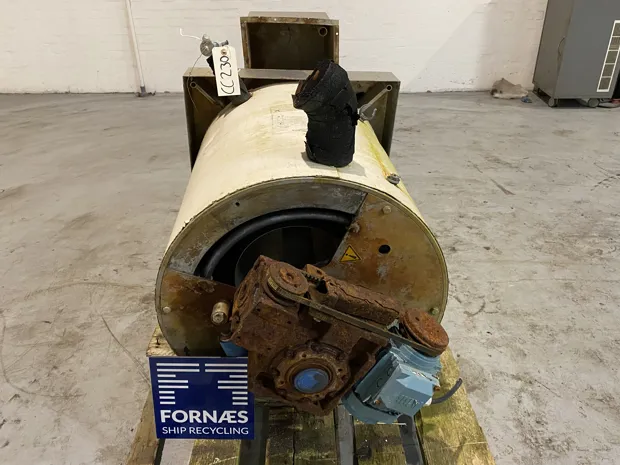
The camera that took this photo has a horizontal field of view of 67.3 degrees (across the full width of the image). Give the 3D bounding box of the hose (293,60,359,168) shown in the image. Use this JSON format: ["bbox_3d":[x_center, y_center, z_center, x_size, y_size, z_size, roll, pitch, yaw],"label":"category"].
[{"bbox_3d":[0.029,-0.209,0.843,0.120,0.188,0.094,0,27,0],"label":"hose"}]

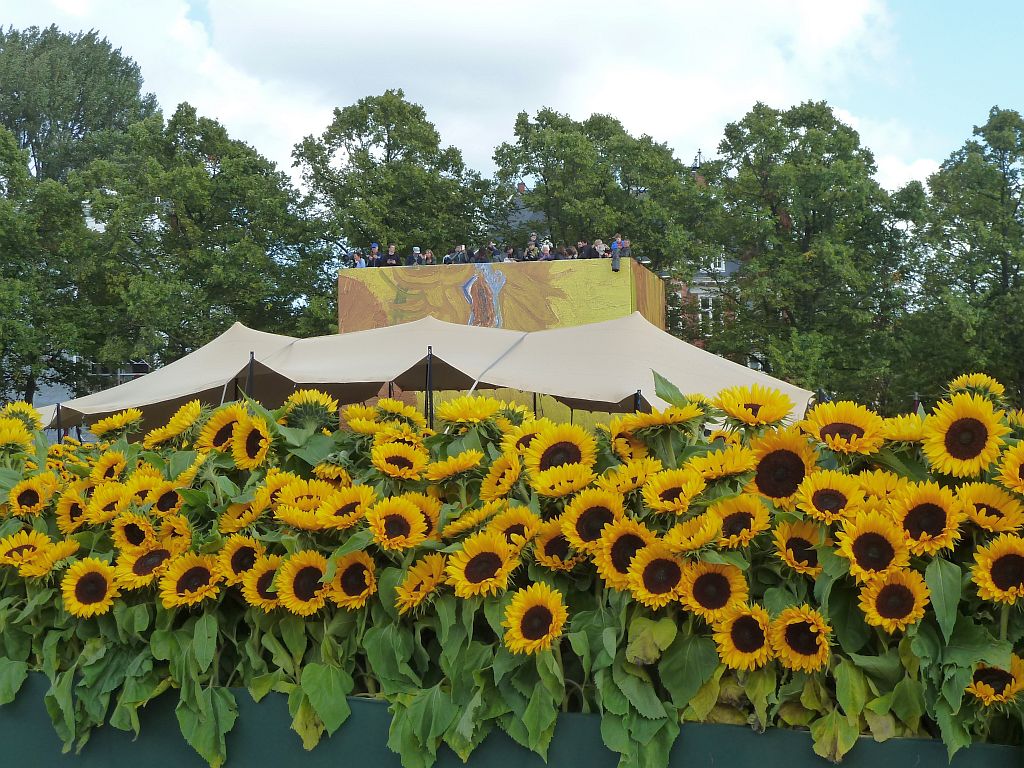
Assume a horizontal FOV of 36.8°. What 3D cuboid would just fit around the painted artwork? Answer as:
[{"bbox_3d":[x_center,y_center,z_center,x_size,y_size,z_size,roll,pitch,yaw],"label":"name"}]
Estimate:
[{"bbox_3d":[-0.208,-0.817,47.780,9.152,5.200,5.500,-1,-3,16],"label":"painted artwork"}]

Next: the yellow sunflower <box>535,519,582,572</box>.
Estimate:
[{"bbox_3d":[0.101,0.343,3.270,0.112,0.112,0.050,0,-28,10],"label":"yellow sunflower"}]

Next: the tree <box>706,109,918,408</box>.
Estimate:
[{"bbox_3d":[12.894,-4.098,66.000,9.200,16.000,9.000,0,-2,0],"label":"tree"}]

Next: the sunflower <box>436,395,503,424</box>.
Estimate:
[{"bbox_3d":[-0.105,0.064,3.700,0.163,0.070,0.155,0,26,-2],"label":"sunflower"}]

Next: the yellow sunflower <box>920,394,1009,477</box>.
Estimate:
[{"bbox_3d":[0.914,0.104,3.100,0.172,0.172,0.060,-1,-11,16],"label":"yellow sunflower"}]

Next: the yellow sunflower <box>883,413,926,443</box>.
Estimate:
[{"bbox_3d":[0.846,0.096,3.300,0.125,0.055,0.125,0,37,-1],"label":"yellow sunflower"}]

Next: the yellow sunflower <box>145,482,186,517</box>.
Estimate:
[{"bbox_3d":[-0.971,0.326,4.300,0.125,0.125,0.050,-1,-21,25],"label":"yellow sunflower"}]

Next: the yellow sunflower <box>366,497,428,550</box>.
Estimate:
[{"bbox_3d":[-0.253,0.308,3.400,0.132,0.120,0.050,0,-30,4],"label":"yellow sunflower"}]

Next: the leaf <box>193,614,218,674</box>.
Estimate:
[{"bbox_3d":[-0.693,0.589,3.480,0.060,0.137,0.035,0,-3,-6],"label":"leaf"}]

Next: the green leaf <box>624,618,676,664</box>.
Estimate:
[{"bbox_3d":[0.304,0.564,3.380,0.115,0.110,0.050,0,-27,5],"label":"green leaf"}]

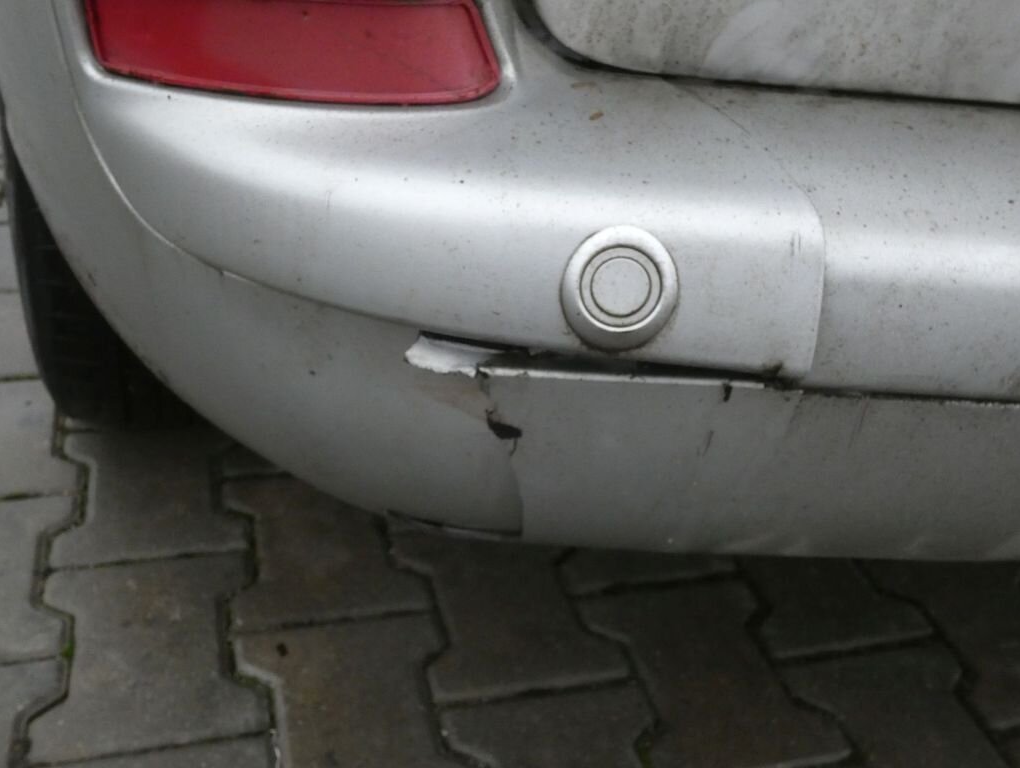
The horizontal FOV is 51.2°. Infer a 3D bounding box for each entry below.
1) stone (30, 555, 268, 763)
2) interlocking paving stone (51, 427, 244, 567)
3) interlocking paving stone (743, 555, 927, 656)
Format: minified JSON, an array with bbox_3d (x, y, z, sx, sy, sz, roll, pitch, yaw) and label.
[{"bbox_3d":[-0.284,0.232,0.844,0.166,0.070,0.200,-3,33,-16],"label":"stone"},{"bbox_3d":[-0.338,0.124,1.006,0.166,0.070,0.200,-3,33,-16],"label":"interlocking paving stone"},{"bbox_3d":[0.267,0.201,1.006,0.166,0.070,0.200,-3,33,-16],"label":"interlocking paving stone"}]

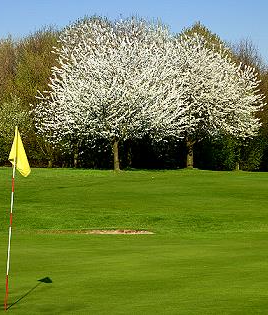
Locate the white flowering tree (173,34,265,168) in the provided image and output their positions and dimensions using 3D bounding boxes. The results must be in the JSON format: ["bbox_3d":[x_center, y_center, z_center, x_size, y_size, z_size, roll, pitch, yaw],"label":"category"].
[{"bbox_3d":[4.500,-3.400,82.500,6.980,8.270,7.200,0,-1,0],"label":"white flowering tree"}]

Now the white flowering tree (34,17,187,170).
[{"bbox_3d":[-1.400,-3.770,80.000,9.030,9.210,8.600,0,-1,0],"label":"white flowering tree"}]

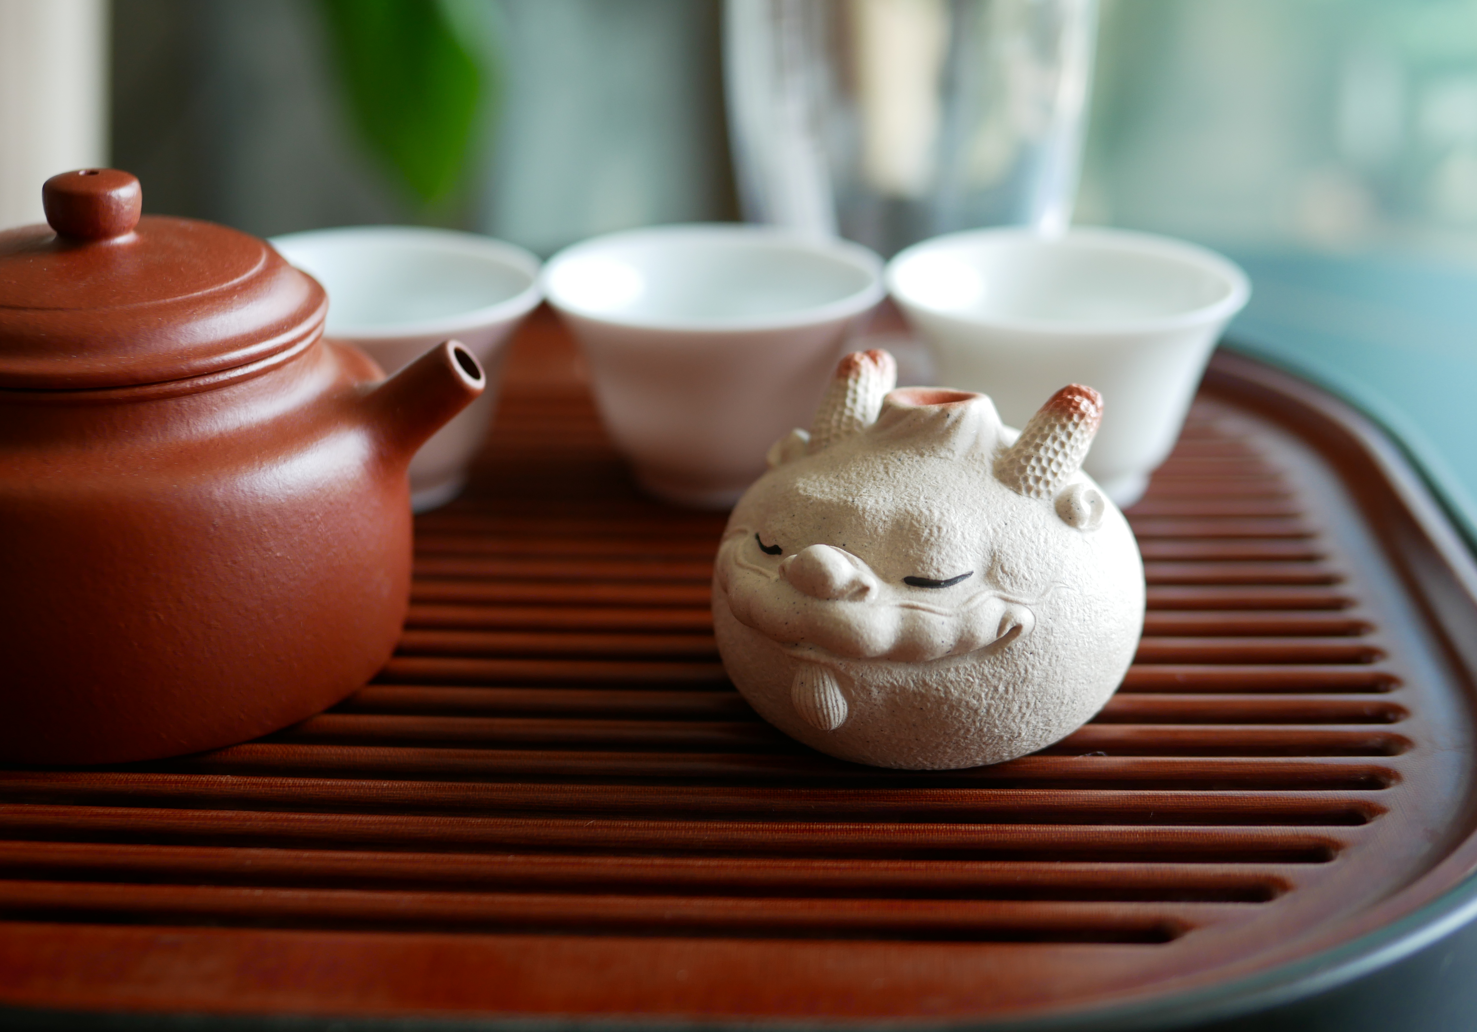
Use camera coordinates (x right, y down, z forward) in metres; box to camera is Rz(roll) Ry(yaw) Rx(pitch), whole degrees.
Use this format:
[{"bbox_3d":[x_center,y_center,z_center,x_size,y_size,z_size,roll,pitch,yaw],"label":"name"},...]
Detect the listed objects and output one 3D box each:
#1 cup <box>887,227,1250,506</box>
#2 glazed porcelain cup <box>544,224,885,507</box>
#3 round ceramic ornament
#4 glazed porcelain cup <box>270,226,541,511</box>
[{"bbox_3d":[0.060,-0.025,0.394,0.064,0.040,0.064,-1,24,0],"label":"cup"},{"bbox_3d":[-0.004,-0.027,0.401,0.062,0.040,0.062,-1,24,0],"label":"glazed porcelain cup"},{"bbox_3d":[0.027,0.006,0.308,0.062,0.055,0.063,12,27,28],"label":"round ceramic ornament"},{"bbox_3d":[-0.068,-0.025,0.401,0.063,0.040,0.063,-1,24,0],"label":"glazed porcelain cup"}]

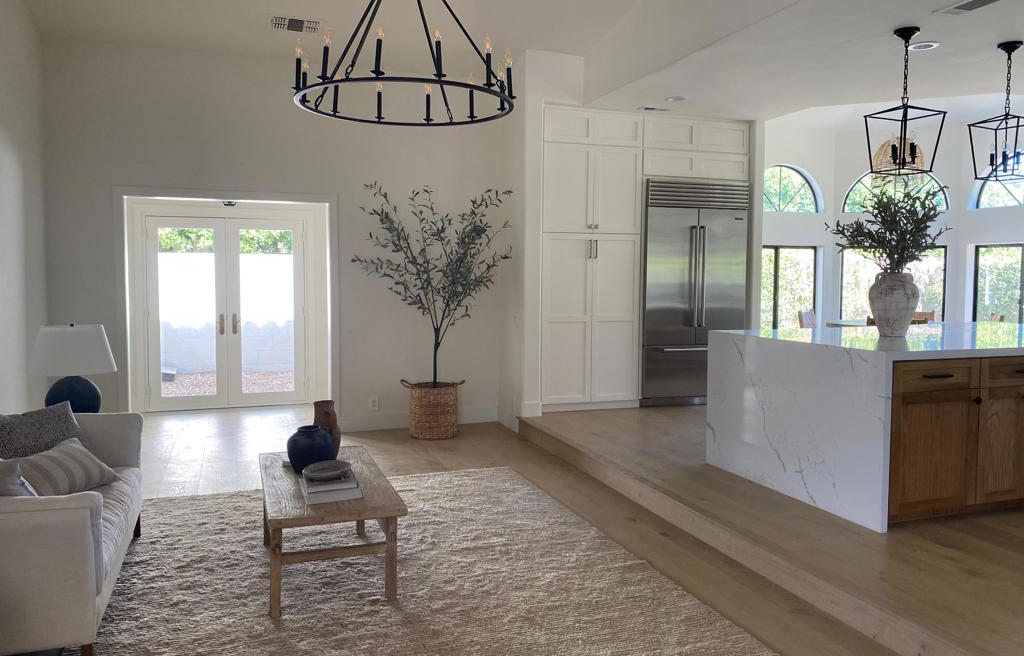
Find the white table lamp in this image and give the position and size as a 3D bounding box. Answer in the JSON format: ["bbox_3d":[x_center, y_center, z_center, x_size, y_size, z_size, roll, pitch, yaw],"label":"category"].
[{"bbox_3d":[-2.360,0.273,4.129,0.420,0.595,0.420,-1,4,-19],"label":"white table lamp"}]

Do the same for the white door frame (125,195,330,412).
[{"bbox_3d":[-2.971,-0.240,8.109,1.957,2.178,0.150,-1,4,-19],"label":"white door frame"}]

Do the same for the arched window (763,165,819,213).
[{"bbox_3d":[3.572,-1.853,10.237,1.253,0.621,0.100,-1,4,-18],"label":"arched window"}]

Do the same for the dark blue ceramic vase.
[{"bbox_3d":[-0.980,0.593,3.736,0.216,0.220,0.216,-1,4,-19],"label":"dark blue ceramic vase"}]

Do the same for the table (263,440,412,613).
[{"bbox_3d":[-0.863,0.908,3.547,0.523,0.449,1.166,-1,4,-20],"label":"table"}]

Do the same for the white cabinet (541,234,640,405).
[{"bbox_3d":[0.644,-0.101,7.416,0.995,1.562,0.600,-1,4,-19],"label":"white cabinet"}]

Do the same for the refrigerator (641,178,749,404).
[{"bbox_3d":[1.725,-0.337,7.781,1.132,2.177,0.680,-1,4,-18],"label":"refrigerator"}]

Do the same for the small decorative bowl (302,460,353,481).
[{"bbox_3d":[-0.824,0.639,3.421,0.216,0.047,0.216,-1,4,-19],"label":"small decorative bowl"}]

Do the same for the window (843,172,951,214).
[{"bbox_3d":[5.074,-1.841,10.178,1.267,0.596,0.100,2,4,27],"label":"window"}]

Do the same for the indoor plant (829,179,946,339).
[{"bbox_3d":[2.316,-0.427,4.743,0.647,0.950,0.626,-1,4,-19],"label":"indoor plant"}]

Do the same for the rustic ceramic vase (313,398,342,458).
[{"bbox_3d":[-0.918,0.511,3.796,0.140,0.315,0.140,-1,4,-18],"label":"rustic ceramic vase"}]

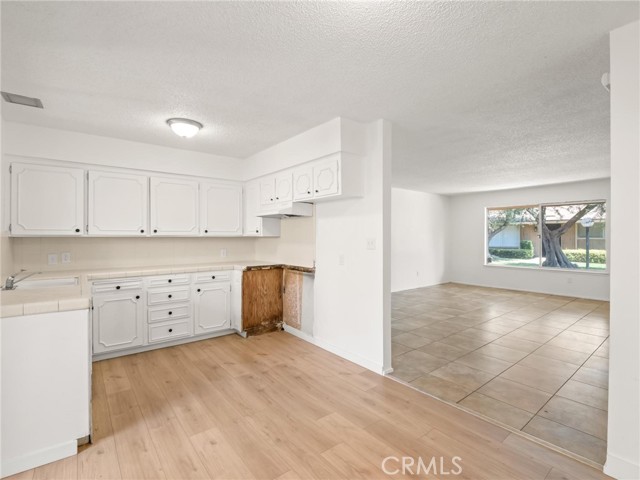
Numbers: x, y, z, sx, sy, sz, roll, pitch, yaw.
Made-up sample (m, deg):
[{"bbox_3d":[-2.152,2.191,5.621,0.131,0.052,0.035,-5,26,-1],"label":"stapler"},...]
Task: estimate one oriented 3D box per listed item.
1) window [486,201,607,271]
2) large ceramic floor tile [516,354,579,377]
[{"bbox_3d":[5.236,-0.070,7.059,0.100,1.547,2.414,0,1,-38],"label":"window"},{"bbox_3d":[2.381,1.308,3.083,0.444,0.010,0.444,0,1,-38],"label":"large ceramic floor tile"}]

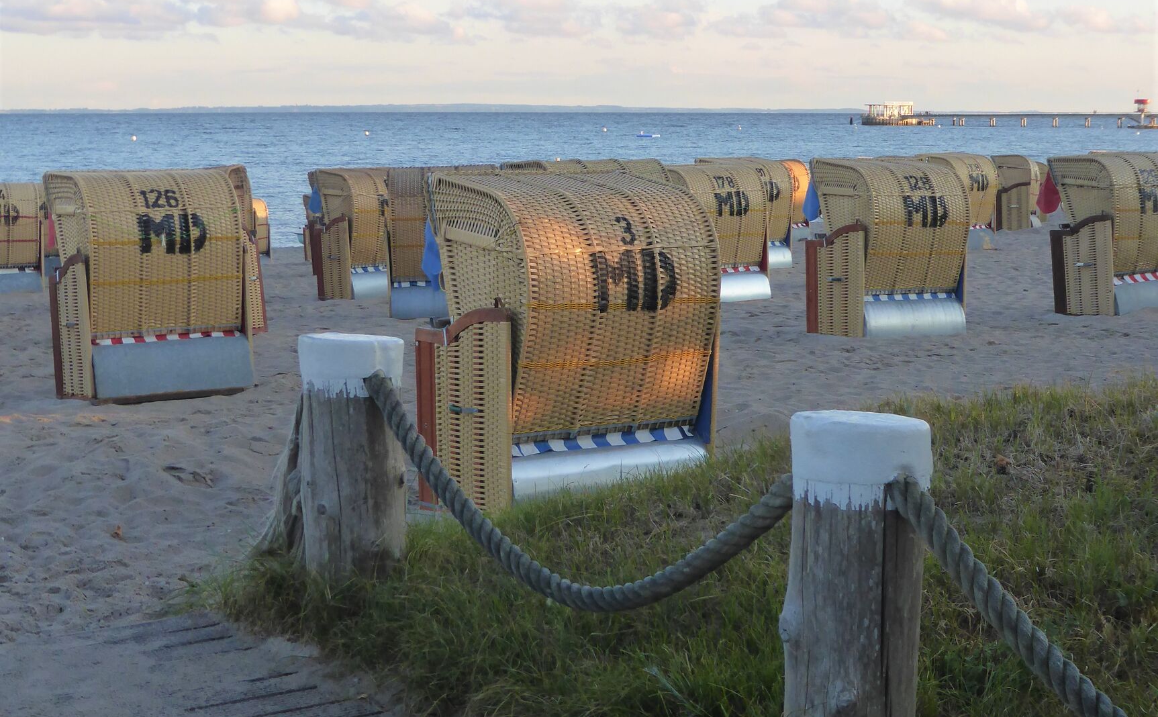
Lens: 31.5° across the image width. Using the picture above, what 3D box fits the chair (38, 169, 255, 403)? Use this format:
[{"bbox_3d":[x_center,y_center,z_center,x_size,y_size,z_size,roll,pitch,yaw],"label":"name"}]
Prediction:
[{"bbox_3d":[-3.058,-0.560,14.610,1.190,1.610,0.870,-5,3,-32],"label":"chair"}]

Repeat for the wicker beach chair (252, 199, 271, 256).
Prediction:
[{"bbox_3d":[-7.559,-2.720,45.554,1.190,1.610,0.870,-5,8,-33],"label":"wicker beach chair"}]

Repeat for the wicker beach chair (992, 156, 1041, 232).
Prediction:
[{"bbox_3d":[9.619,-3.633,44.906,0.870,1.610,1.190,1,5,22],"label":"wicker beach chair"}]

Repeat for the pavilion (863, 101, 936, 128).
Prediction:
[{"bbox_3d":[81.221,-62.065,521.319,13.500,6.500,13.000,-5,8,-35],"label":"pavilion"}]

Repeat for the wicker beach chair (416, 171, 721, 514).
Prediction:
[{"bbox_3d":[-0.030,-0.068,9.743,1.190,1.610,0.870,-4,8,-35],"label":"wicker beach chair"}]

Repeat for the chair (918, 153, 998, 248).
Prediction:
[{"bbox_3d":[6.317,-2.609,34.313,1.190,1.610,0.870,-6,9,-37],"label":"chair"}]

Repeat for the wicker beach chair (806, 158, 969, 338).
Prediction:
[{"bbox_3d":[2.770,-0.986,18.332,1.190,1.610,0.870,-3,6,-33],"label":"wicker beach chair"}]

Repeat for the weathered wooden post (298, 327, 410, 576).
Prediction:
[{"bbox_3d":[-0.720,0.311,6.534,0.330,0.770,0.330,0,7,0],"label":"weathered wooden post"}]

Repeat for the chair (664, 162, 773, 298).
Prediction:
[{"bbox_3d":[1.485,-1.453,23.550,1.220,1.580,0.880,-5,9,-37],"label":"chair"}]

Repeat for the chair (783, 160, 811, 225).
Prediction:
[{"bbox_3d":[3.677,-2.937,38.839,1.190,1.610,0.870,-5,8,-33],"label":"chair"}]

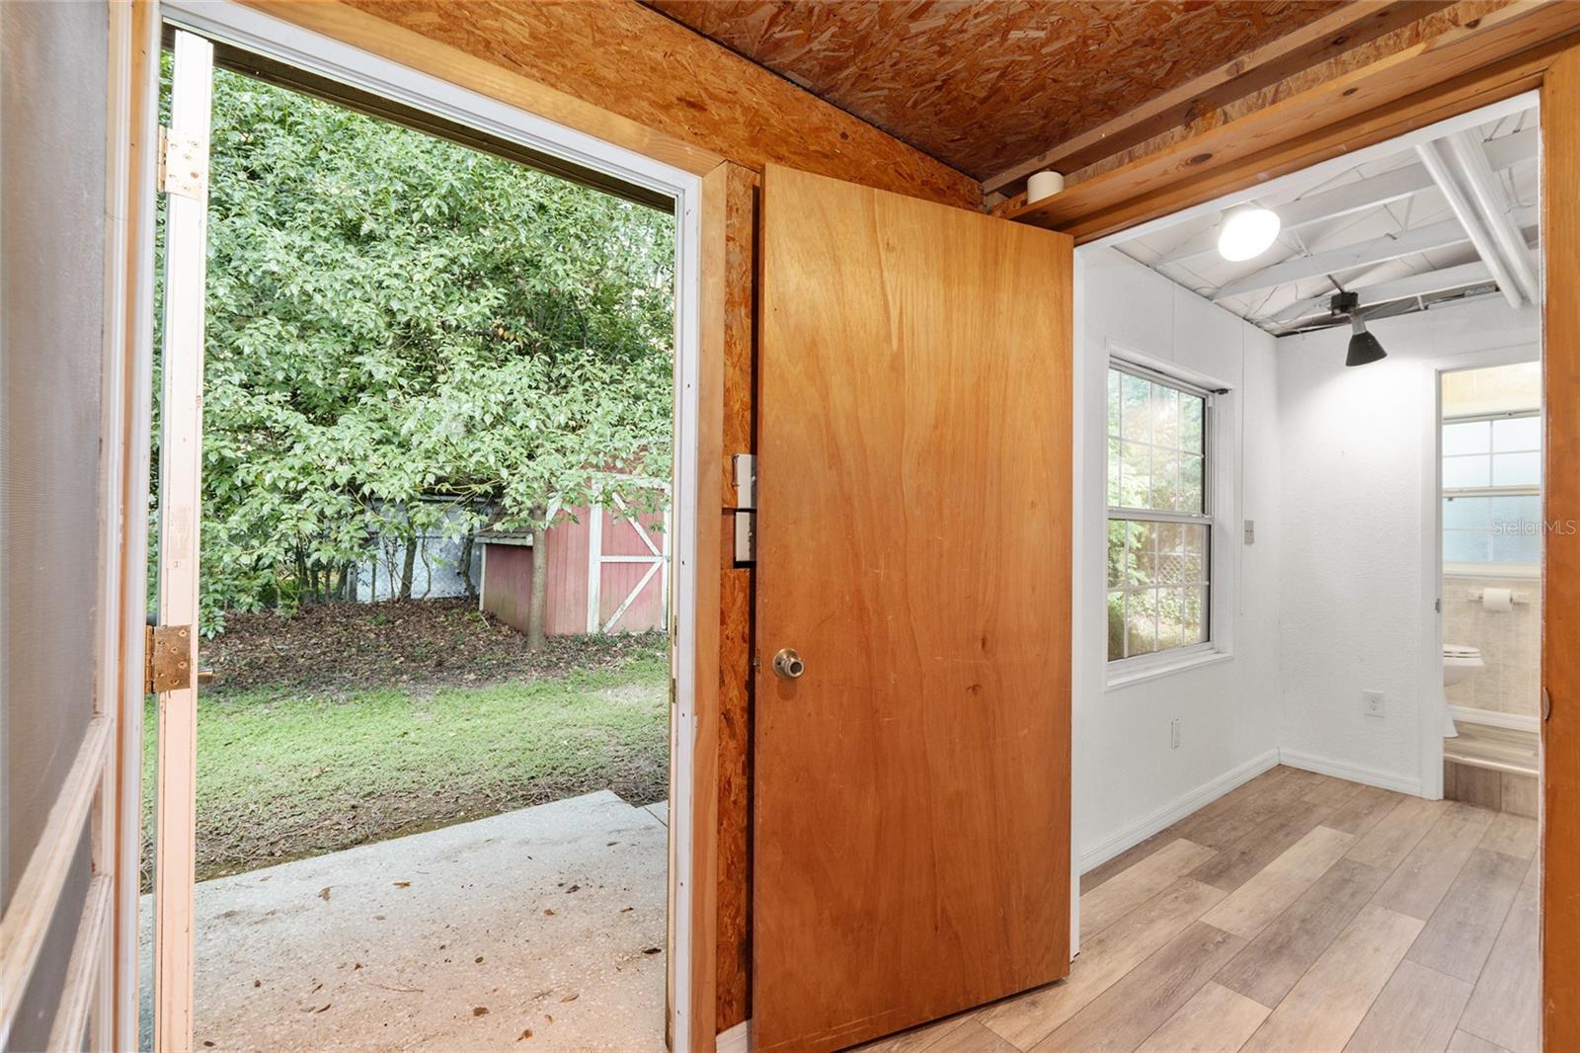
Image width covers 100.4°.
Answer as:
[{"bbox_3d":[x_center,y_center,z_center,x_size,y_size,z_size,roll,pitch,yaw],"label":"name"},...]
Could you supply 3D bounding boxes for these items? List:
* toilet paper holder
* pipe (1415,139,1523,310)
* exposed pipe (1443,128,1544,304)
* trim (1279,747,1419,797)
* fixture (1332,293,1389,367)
[{"bbox_3d":[3.795,0.374,3.523,0.075,0.062,0.225,0,0,-38],"label":"toilet paper holder"},{"bbox_3d":[2.307,-0.960,2.197,2.100,0.042,0.042,0,0,-38],"label":"pipe"},{"bbox_3d":[2.342,-0.963,2.152,2.100,0.042,0.042,0,0,-38],"label":"exposed pipe"},{"bbox_3d":[2.793,1.225,3.300,0.016,0.090,0.552,0,0,-38],"label":"trim"},{"bbox_3d":[2.642,-0.916,3.052,0.200,0.315,0.175,0,0,-38],"label":"fixture"}]

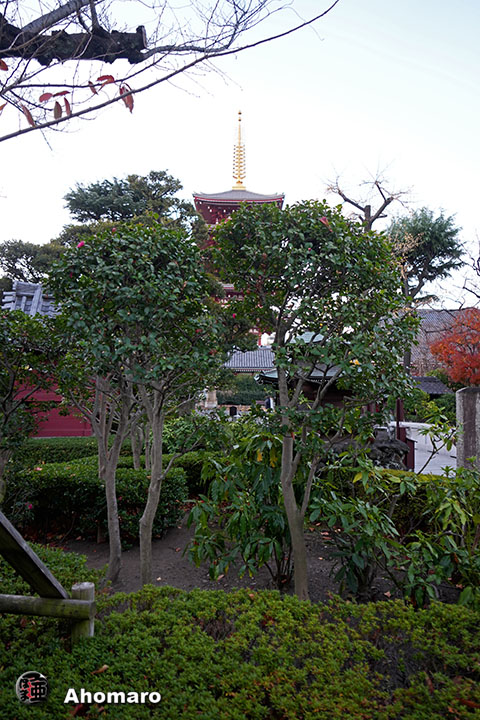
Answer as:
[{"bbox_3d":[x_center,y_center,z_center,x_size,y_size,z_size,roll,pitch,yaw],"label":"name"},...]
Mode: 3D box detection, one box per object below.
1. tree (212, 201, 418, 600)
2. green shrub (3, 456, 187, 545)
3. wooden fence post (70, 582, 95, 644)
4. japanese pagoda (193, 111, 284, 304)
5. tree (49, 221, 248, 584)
[{"bbox_3d":[0.587,0.336,3.886,1.650,3.120,1.550,0,-5,0],"label":"tree"},{"bbox_3d":[-1.719,1.617,5.588,2.050,0.800,1.050,0,-5,0],"label":"green shrub"},{"bbox_3d":[-0.711,1.350,2.149,0.108,0.800,0.108,0,-5,0],"label":"wooden fence post"},{"bbox_3d":[0.029,-18.332,85.233,16.200,53.300,16.200,0,-5,0],"label":"japanese pagoda"},{"bbox_3d":[-0.794,0.397,4.161,1.680,3.020,1.550,0,-5,0],"label":"tree"}]

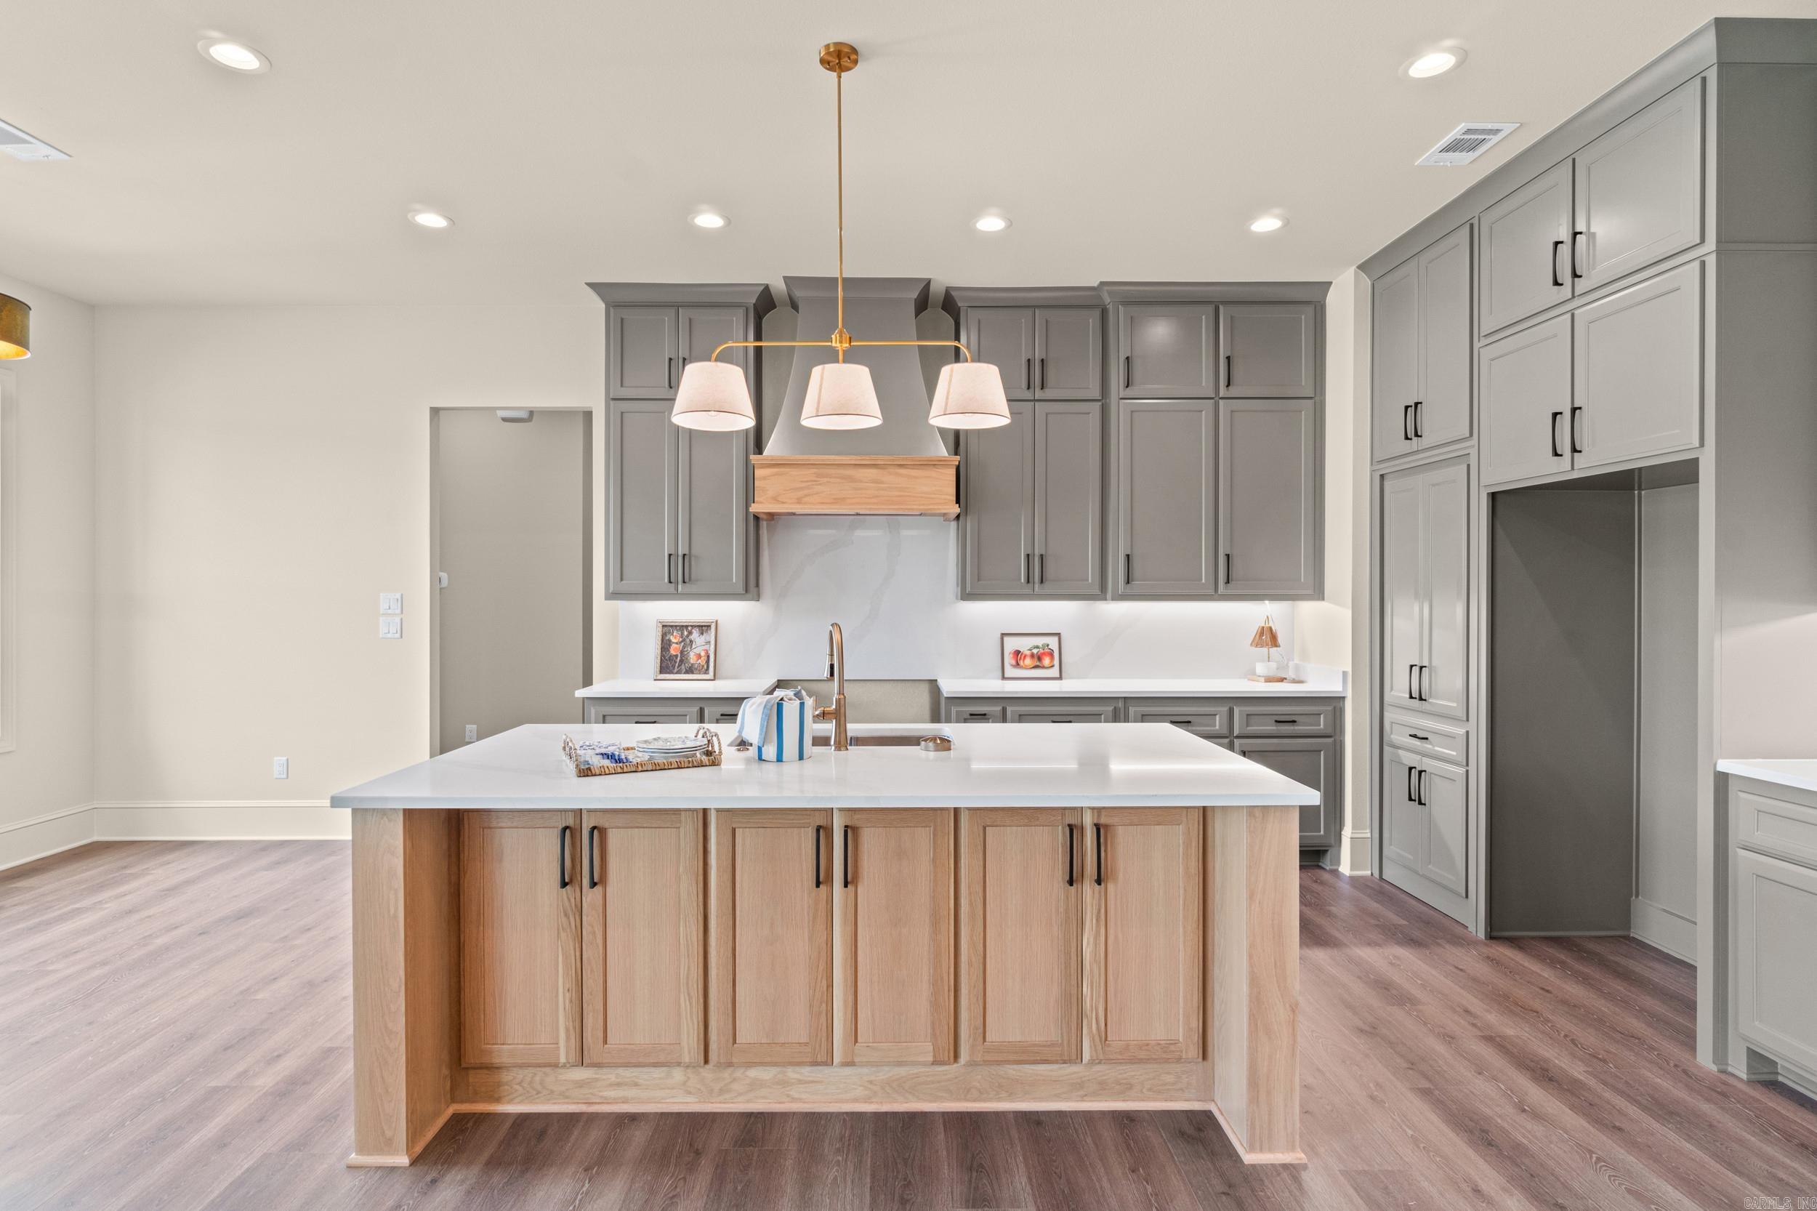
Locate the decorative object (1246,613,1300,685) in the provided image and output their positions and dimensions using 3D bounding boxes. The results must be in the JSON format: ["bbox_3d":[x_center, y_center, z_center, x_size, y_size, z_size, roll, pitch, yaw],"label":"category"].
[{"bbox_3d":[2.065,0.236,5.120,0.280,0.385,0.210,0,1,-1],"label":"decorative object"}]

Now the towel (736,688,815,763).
[{"bbox_3d":[-0.391,0.352,2.677,0.227,0.192,0.191,0,0,-1],"label":"towel"}]

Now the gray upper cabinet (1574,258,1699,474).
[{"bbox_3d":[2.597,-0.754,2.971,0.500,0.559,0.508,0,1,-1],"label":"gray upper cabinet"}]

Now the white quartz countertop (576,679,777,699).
[{"bbox_3d":[-1.196,0.445,4.844,0.928,0.032,0.660,0,1,-1],"label":"white quartz countertop"}]

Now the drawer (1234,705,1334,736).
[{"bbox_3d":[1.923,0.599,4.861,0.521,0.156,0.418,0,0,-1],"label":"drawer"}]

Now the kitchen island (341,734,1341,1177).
[{"bbox_3d":[-0.199,0.908,2.795,2.389,0.914,1.182,0,1,-1],"label":"kitchen island"}]

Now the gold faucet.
[{"bbox_3d":[-0.235,0.252,2.938,0.110,0.397,0.230,0,1,-13],"label":"gold faucet"}]

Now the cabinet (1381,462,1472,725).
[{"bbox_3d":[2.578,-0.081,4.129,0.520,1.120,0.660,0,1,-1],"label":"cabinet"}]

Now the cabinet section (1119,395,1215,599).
[{"bbox_3d":[1.370,-0.574,5.003,0.514,1.035,0.380,0,1,-1],"label":"cabinet section"}]

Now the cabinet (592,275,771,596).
[{"bbox_3d":[-1.224,-0.853,5.009,0.895,1.648,0.376,0,0,-1],"label":"cabinet"}]

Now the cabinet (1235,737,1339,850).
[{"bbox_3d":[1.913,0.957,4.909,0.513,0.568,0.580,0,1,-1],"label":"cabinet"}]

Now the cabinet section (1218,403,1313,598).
[{"bbox_3d":[1.900,-0.575,5.014,0.520,1.037,0.380,0,1,-1],"label":"cabinet section"}]

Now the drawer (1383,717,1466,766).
[{"bbox_3d":[2.553,0.606,4.123,0.470,0.150,0.635,0,1,-1],"label":"drawer"}]

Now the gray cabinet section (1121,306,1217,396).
[{"bbox_3d":[1.370,-1.344,4.995,0.511,0.490,0.380,0,1,-1],"label":"gray cabinet section"}]

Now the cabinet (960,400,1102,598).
[{"bbox_3d":[0.666,-0.576,5.068,0.766,1.071,0.332,0,0,-1],"label":"cabinet"}]

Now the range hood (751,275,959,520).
[{"bbox_3d":[-0.273,-1.065,4.930,1.073,1.234,0.567,0,0,-1],"label":"range hood"}]

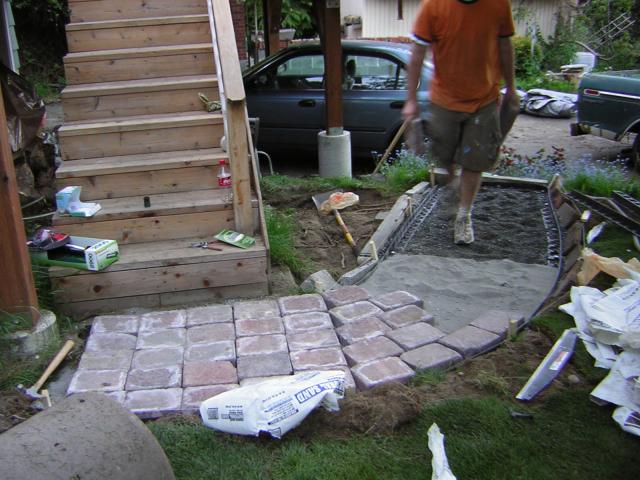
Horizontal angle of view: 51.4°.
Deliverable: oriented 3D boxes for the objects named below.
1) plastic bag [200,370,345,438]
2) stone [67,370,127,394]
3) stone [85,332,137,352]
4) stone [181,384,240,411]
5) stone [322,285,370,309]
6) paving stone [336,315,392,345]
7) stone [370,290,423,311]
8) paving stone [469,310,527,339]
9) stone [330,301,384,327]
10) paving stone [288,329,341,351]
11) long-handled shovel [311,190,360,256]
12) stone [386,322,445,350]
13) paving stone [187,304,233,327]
[{"bbox_3d":[-0.187,0.626,2.565,0.540,0.130,0.250,-6,21,-10],"label":"plastic bag"},{"bbox_3d":[-0.915,0.621,2.801,0.226,0.060,0.171,-3,20,-3],"label":"stone"},{"bbox_3d":[-0.963,0.507,3.115,0.230,0.060,0.164,-2,20,0],"label":"stone"},{"bbox_3d":[-0.427,0.653,2.651,0.224,0.057,0.169,-4,20,-6],"label":"stone"},{"bbox_3d":[0.145,0.323,3.526,0.224,0.057,0.169,-9,21,-20],"label":"stone"},{"bbox_3d":[0.208,0.450,3.142,0.227,0.060,0.162,-12,23,-25],"label":"paving stone"},{"bbox_3d":[0.387,0.338,3.463,0.224,0.057,0.169,-13,22,-28],"label":"stone"},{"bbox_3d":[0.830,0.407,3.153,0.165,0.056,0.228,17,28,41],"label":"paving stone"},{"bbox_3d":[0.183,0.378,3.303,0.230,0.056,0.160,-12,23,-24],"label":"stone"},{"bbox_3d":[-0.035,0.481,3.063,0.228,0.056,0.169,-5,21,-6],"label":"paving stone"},{"bbox_3d":[0.147,-0.162,4.559,0.250,0.110,1.240,-5,23,-6],"label":"long-handled shovel"},{"bbox_3d":[0.443,0.465,3.076,0.220,0.060,0.170,-13,23,-26],"label":"stone"},{"bbox_3d":[-0.544,0.410,3.331,0.229,0.060,0.176,-5,20,-8],"label":"paving stone"}]

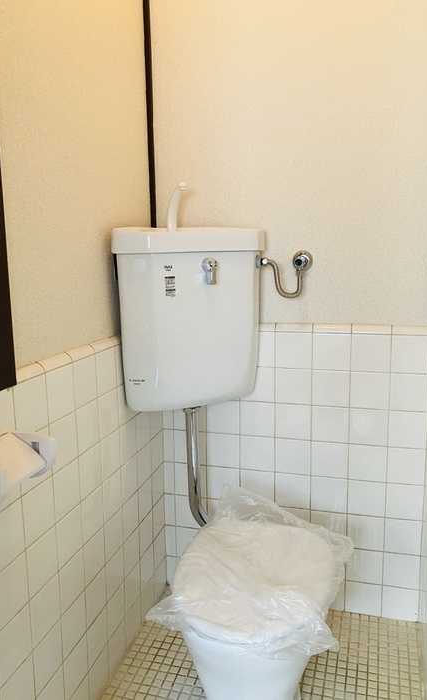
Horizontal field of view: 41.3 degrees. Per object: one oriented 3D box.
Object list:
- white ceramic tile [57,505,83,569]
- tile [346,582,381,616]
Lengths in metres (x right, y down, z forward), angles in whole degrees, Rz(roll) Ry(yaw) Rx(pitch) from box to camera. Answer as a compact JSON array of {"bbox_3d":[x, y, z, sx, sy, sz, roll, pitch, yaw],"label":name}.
[{"bbox_3d":[-0.319,0.409,1.247,0.008,0.106,0.105,2,10,15],"label":"white ceramic tile"},{"bbox_3d":[0.455,0.752,1.723,0.106,0.099,0.008,2,10,16],"label":"tile"}]

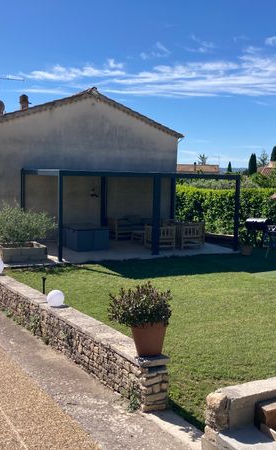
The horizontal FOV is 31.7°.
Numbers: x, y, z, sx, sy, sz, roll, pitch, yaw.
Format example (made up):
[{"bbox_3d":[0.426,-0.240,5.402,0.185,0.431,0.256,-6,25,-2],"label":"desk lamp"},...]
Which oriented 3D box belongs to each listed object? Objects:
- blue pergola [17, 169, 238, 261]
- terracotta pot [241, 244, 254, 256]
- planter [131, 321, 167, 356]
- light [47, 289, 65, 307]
[{"bbox_3d":[-0.315,-0.506,16.041,6.136,2.450,3.867,-2,7,-28],"label":"blue pergola"},{"bbox_3d":[3.472,0.774,15.347,0.380,0.360,0.380,1,6,0],"label":"terracotta pot"},{"bbox_3d":[0.141,1.281,5.421,0.385,0.350,0.385,1,6,0],"label":"planter"},{"bbox_3d":[-1.356,1.196,7.974,0.290,0.290,0.290,-2,7,-28],"label":"light"}]

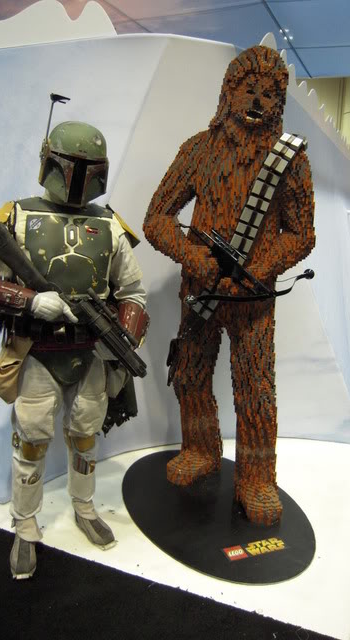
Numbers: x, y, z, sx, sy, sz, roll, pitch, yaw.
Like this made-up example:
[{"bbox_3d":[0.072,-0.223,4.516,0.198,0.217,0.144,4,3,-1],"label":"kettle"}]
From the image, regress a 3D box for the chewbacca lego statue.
[{"bbox_3d":[0.279,-0.164,2.564,0.851,2.230,0.669,0,12,-6],"label":"chewbacca lego statue"}]

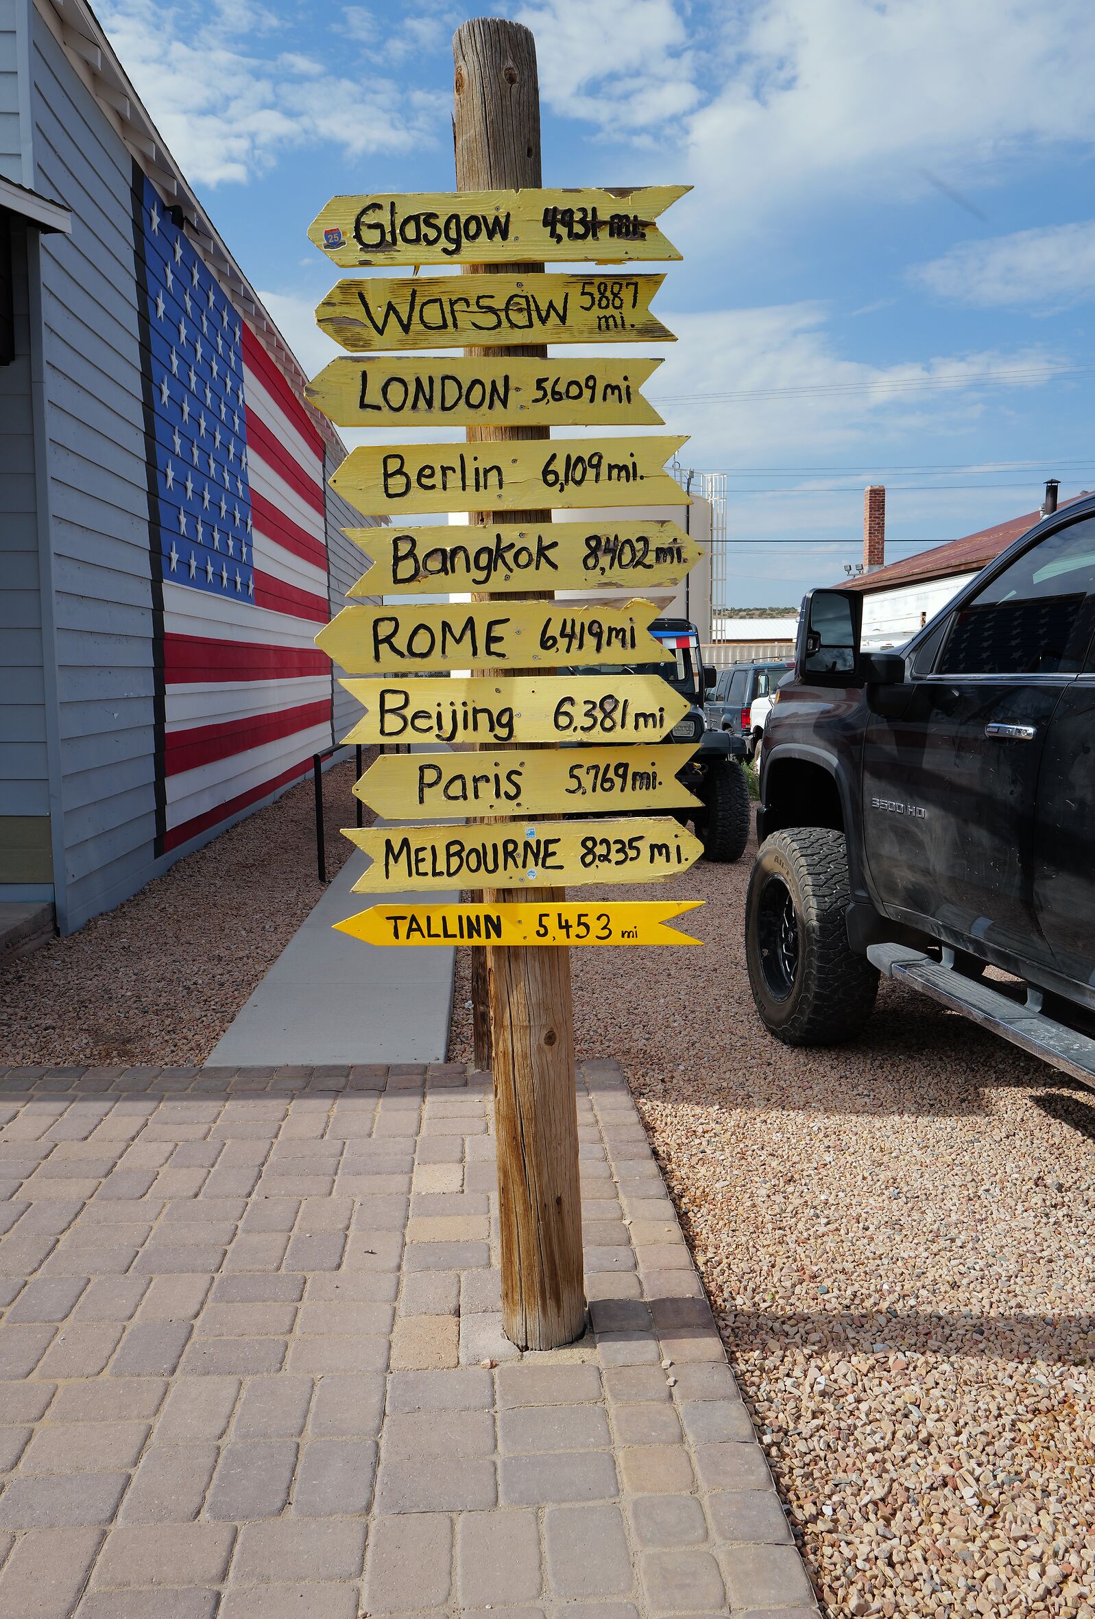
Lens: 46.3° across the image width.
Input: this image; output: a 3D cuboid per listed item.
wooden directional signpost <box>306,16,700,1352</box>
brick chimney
[{"bbox_3d":[-0.074,-0.191,2.774,0.820,2.780,0.210,-2,6,0],"label":"wooden directional signpost"},{"bbox_3d":[8.166,-7.012,32.000,0.390,2.120,0.390,0,6,-3],"label":"brick chimney"}]

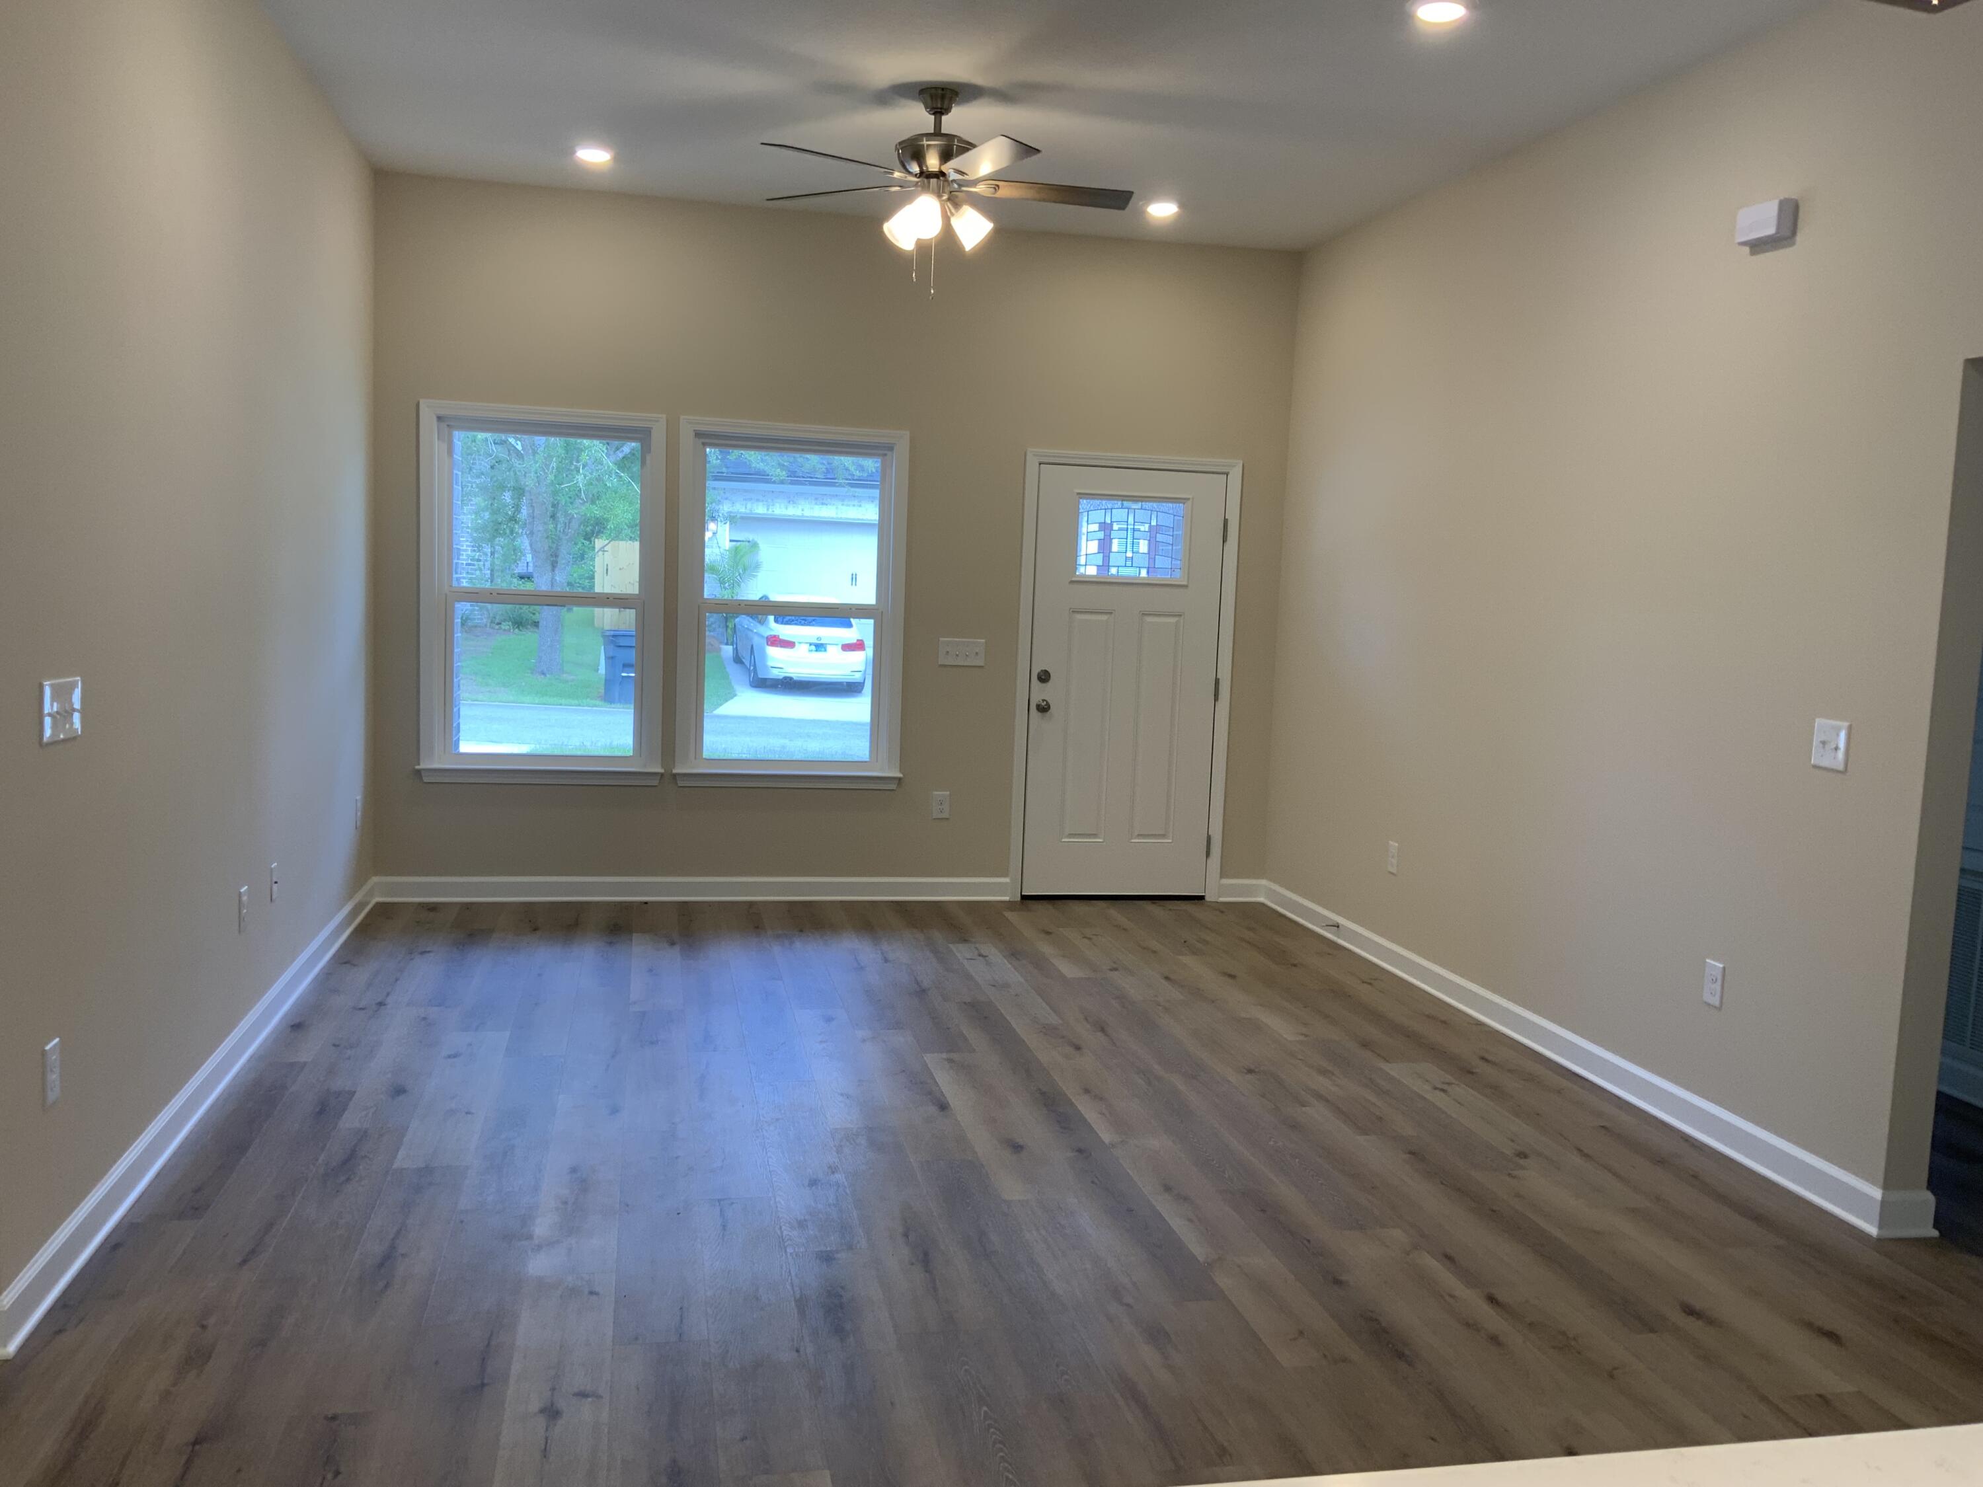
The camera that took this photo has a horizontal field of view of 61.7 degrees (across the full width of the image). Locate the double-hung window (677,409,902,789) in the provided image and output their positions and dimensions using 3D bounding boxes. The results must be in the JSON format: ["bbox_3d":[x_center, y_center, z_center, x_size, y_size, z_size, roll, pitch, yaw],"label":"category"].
[{"bbox_3d":[-0.889,-0.607,7.472,1.029,1.627,0.100,1,6,-12],"label":"double-hung window"}]

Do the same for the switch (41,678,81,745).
[{"bbox_3d":[-1.851,-0.065,3.309,0.010,0.119,0.208,1,6,-12],"label":"switch"}]

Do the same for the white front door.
[{"bbox_3d":[0.624,-0.275,7.822,0.903,2.009,0.045,1,6,-12],"label":"white front door"}]

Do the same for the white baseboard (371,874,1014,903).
[{"bbox_3d":[-1.296,0.660,7.495,2.830,0.108,0.016,1,6,-12],"label":"white baseboard"}]

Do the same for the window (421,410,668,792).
[{"bbox_3d":[-1.952,-0.635,7.250,1.034,1.632,0.100,1,6,-12],"label":"window"}]

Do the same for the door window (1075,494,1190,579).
[{"bbox_3d":[0.650,-0.952,7.739,0.521,0.360,0.030,1,6,-12],"label":"door window"}]

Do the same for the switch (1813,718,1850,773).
[{"bbox_3d":[2.135,0.005,4.222,0.010,0.121,0.126,1,6,-12],"label":"switch"}]

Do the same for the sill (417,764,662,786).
[{"bbox_3d":[-1.974,0.146,7.298,1.057,0.073,0.070,1,6,-12],"label":"sill"}]

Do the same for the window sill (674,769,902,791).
[{"bbox_3d":[-0.911,0.170,7.520,1.038,0.075,0.070,1,6,-12],"label":"window sill"}]

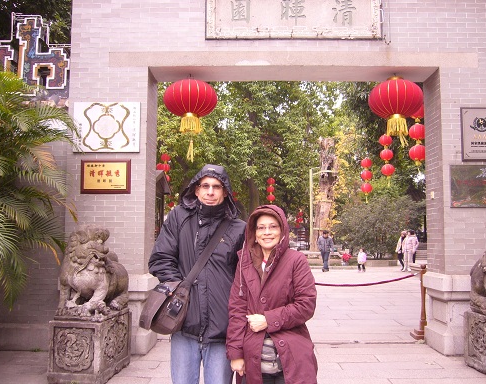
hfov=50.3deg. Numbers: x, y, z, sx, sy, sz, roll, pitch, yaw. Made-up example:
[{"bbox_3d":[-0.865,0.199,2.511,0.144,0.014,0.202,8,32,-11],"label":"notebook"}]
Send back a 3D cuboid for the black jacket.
[{"bbox_3d":[-0.263,0.359,3.020,0.580,1.040,0.360,-1,-5,9],"label":"black jacket"}]

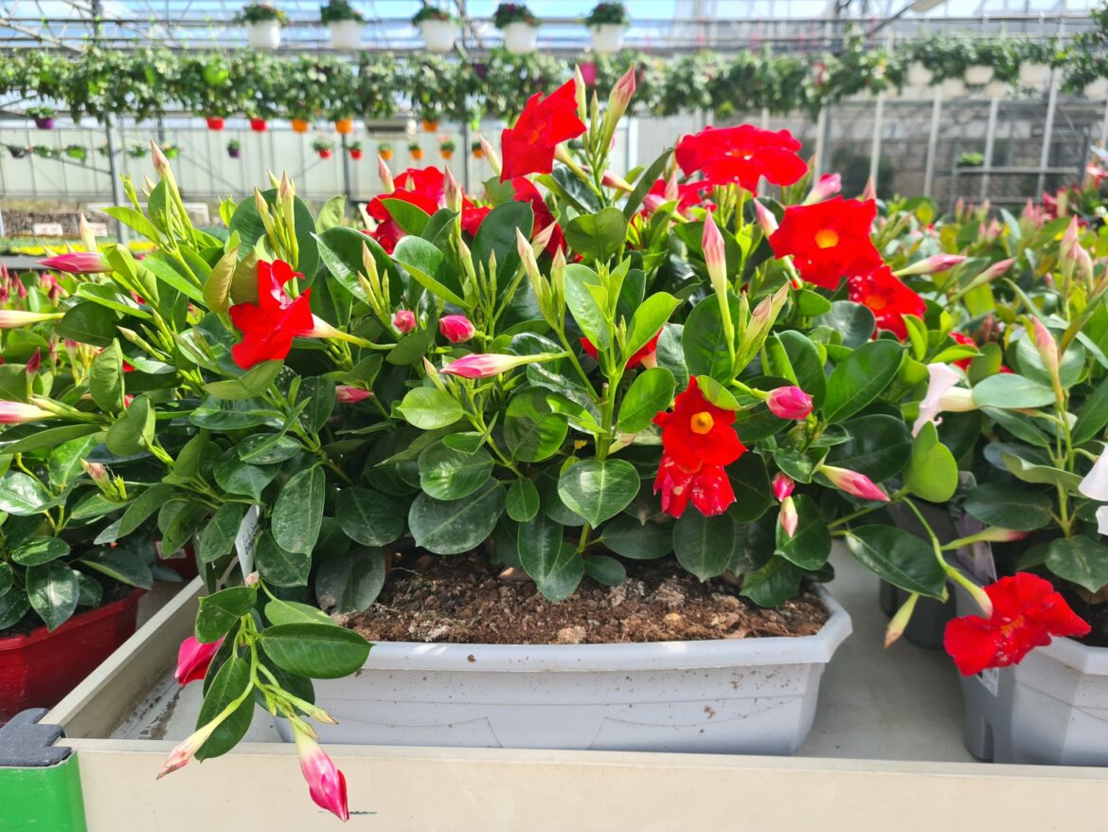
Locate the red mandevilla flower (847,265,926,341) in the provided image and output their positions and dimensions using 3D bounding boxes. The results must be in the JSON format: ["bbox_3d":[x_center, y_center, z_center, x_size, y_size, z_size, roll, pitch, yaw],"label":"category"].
[{"bbox_3d":[0.292,-0.098,0.730,0.072,0.070,0.040,1,3,24],"label":"red mandevilla flower"}]

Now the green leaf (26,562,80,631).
[{"bbox_3d":[-0.506,0.180,0.840,0.056,0.080,0.018,-6,-29,-13],"label":"green leaf"}]

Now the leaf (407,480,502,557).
[{"bbox_3d":[-0.083,0.086,0.710,0.090,0.068,0.018,-32,-20,-13],"label":"leaf"}]

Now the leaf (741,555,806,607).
[{"bbox_3d":[0.172,0.129,0.655,0.055,0.014,0.040,-32,56,-16],"label":"leaf"}]

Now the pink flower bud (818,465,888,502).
[{"bbox_3d":[0.238,0.054,0.660,0.060,0.018,0.018,26,-15,17],"label":"pink flower bud"}]

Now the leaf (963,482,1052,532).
[{"bbox_3d":[0.370,0.074,0.680,0.073,0.015,0.045,-4,51,4],"label":"leaf"}]

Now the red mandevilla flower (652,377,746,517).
[{"bbox_3d":[0.113,0.025,0.645,0.074,0.105,0.045,0,3,6],"label":"red mandevilla flower"}]

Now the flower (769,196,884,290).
[{"bbox_3d":[0.224,-0.142,0.685,0.090,0.080,0.034,-2,-13,11],"label":"flower"}]

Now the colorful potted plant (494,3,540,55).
[{"bbox_3d":[-0.276,-2.928,6.300,0.340,0.390,0.340,0,13,0],"label":"colorful potted plant"}]

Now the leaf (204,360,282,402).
[{"bbox_3d":[-0.219,-0.024,0.585,0.055,0.020,0.045,-24,30,-29],"label":"leaf"}]

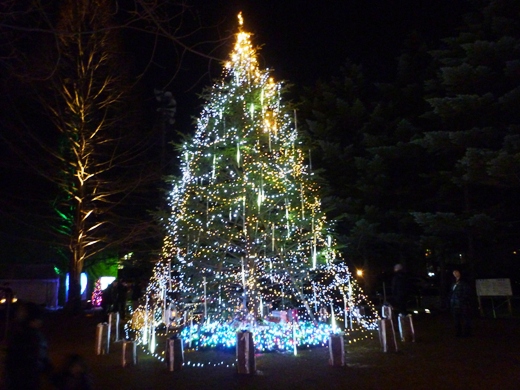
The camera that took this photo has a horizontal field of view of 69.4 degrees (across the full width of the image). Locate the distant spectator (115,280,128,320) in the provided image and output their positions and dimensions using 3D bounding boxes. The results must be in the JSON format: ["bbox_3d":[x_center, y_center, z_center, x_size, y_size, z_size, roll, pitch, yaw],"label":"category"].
[{"bbox_3d":[-5.786,4.435,15.780,0.520,1.602,0.360,6,-14,-31],"label":"distant spectator"}]

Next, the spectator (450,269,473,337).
[{"bbox_3d":[5.172,2.752,9.717,0.310,1.670,0.470,4,-14,-23],"label":"spectator"}]

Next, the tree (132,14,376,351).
[{"bbox_3d":[-0.361,-1.000,10.986,6.300,9.796,6.200,-2,-12,0],"label":"tree"}]

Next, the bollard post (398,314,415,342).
[{"bbox_3d":[3.392,3.078,8.705,0.300,0.599,0.300,-6,-13,19],"label":"bollard post"}]

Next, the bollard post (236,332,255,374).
[{"bbox_3d":[-0.241,2.677,6.420,0.200,0.665,0.200,-8,-13,27],"label":"bollard post"}]

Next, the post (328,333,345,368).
[{"bbox_3d":[1.362,2.751,6.684,0.235,0.510,0.235,-3,-12,8],"label":"post"}]

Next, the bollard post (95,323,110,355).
[{"bbox_3d":[-3.721,3.389,8.893,0.220,0.659,0.220,9,-17,-39],"label":"bollard post"}]

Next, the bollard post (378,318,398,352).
[{"bbox_3d":[2.711,2.949,7.903,0.240,0.626,0.240,-1,-13,-3],"label":"bollard post"}]

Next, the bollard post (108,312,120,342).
[{"bbox_3d":[-3.913,3.583,10.175,0.290,0.749,0.290,3,-13,-20],"label":"bollard post"}]

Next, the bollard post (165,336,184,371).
[{"bbox_3d":[-1.510,2.852,6.749,0.310,0.550,0.310,1,-13,-13],"label":"bollard post"}]

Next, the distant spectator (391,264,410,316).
[{"bbox_3d":[3.652,2.705,9.722,0.380,1.743,0.500,0,-12,-8],"label":"distant spectator"}]

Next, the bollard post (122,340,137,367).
[{"bbox_3d":[-2.542,3.088,7.344,0.220,0.457,0.220,6,-15,-30],"label":"bollard post"}]

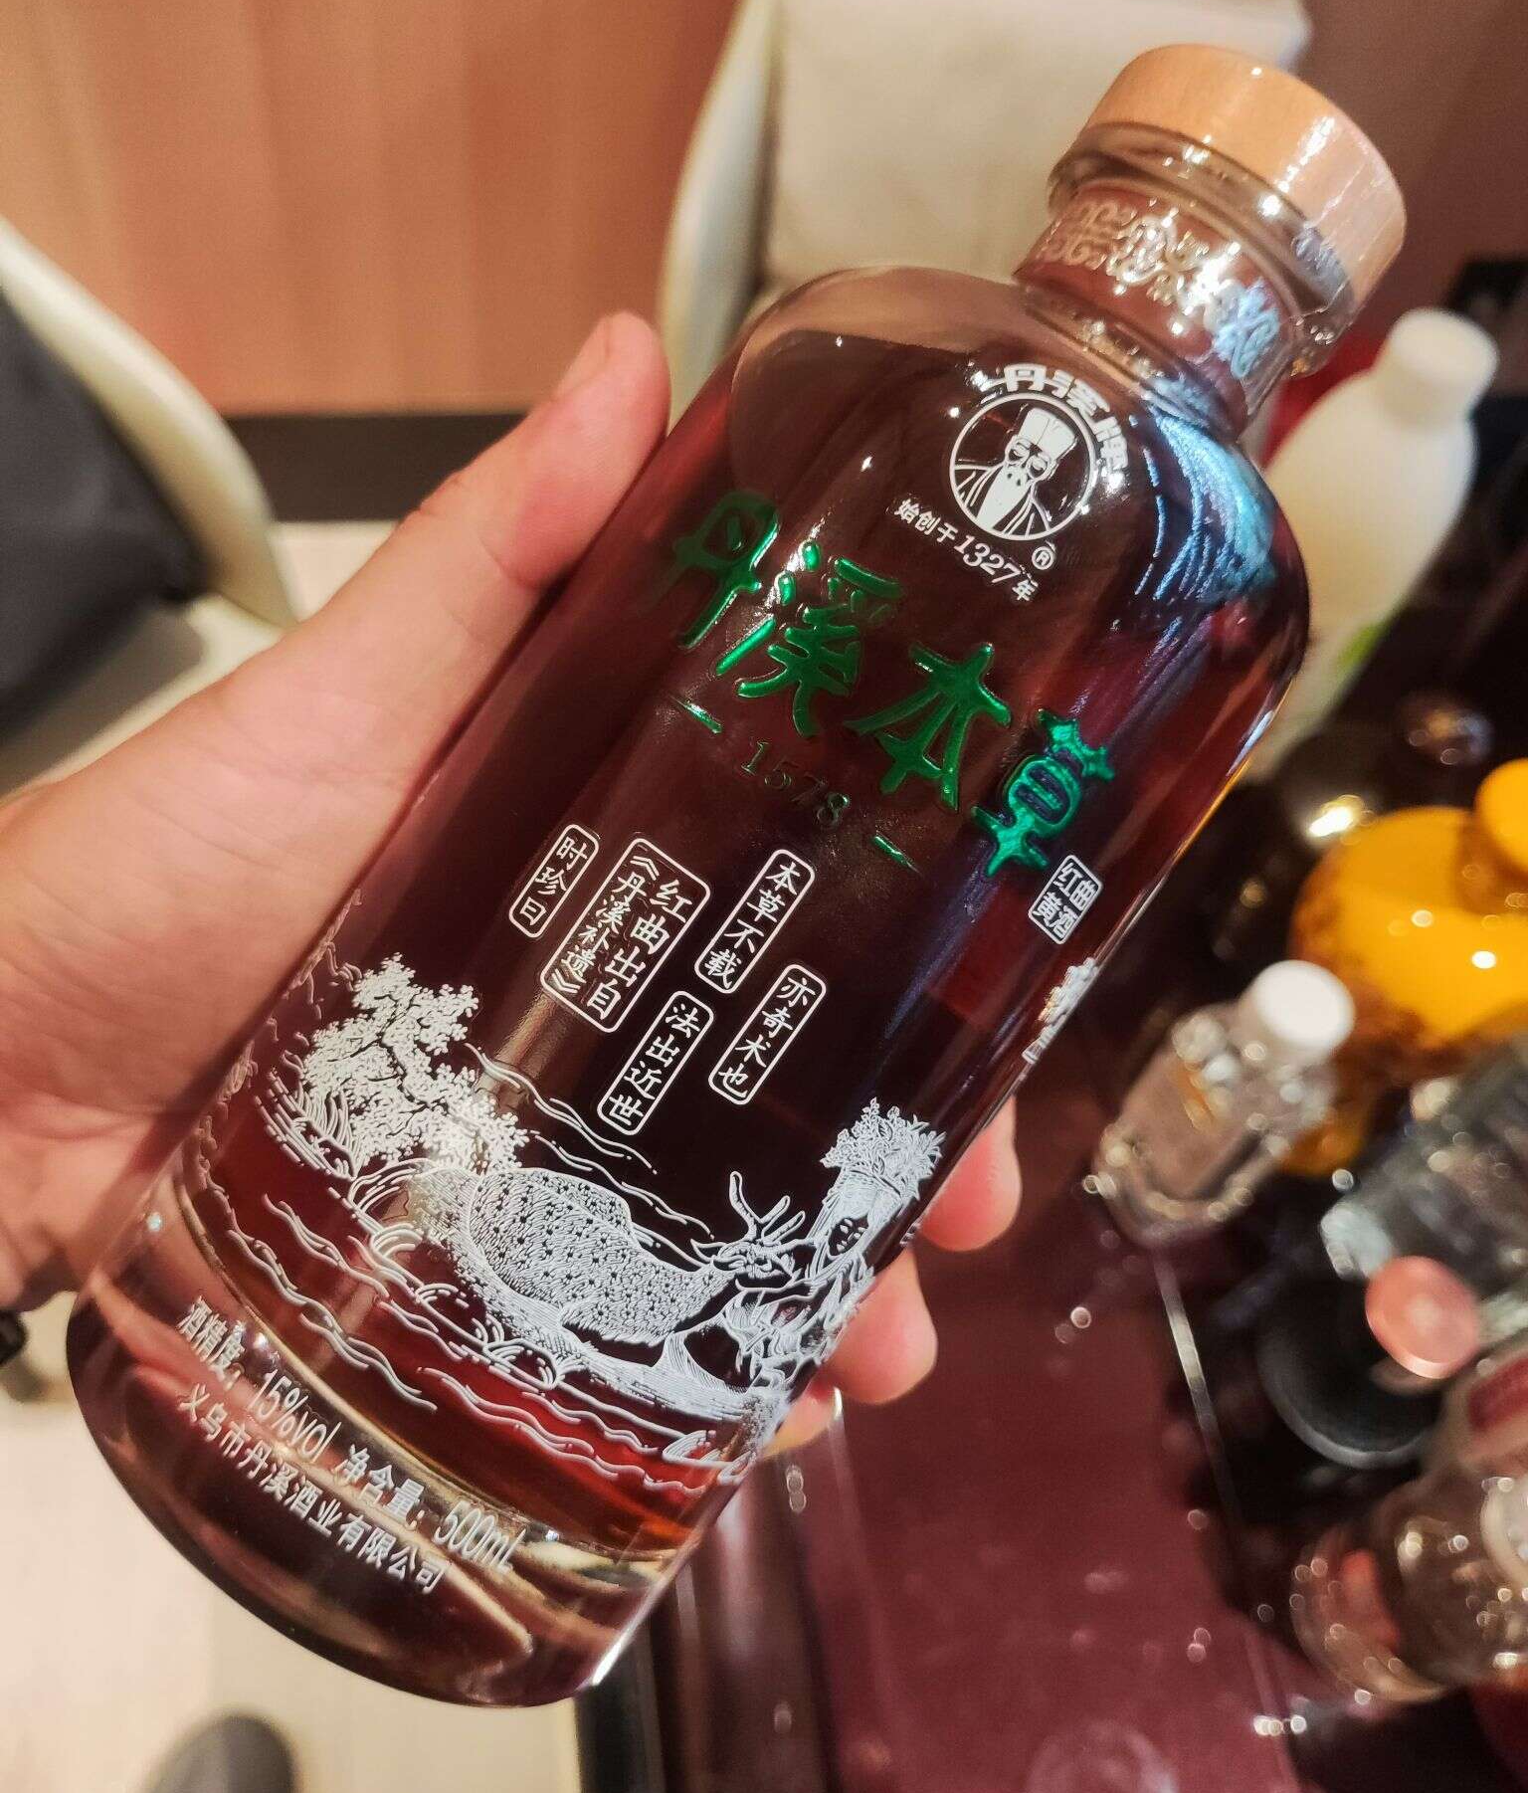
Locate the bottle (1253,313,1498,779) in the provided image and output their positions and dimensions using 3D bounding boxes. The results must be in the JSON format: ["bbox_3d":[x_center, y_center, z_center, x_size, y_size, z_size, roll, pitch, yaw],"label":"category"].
[{"bbox_3d":[0.228,-0.138,0.603,0.071,0.203,0.071,12,54,0],"label":"bottle"}]

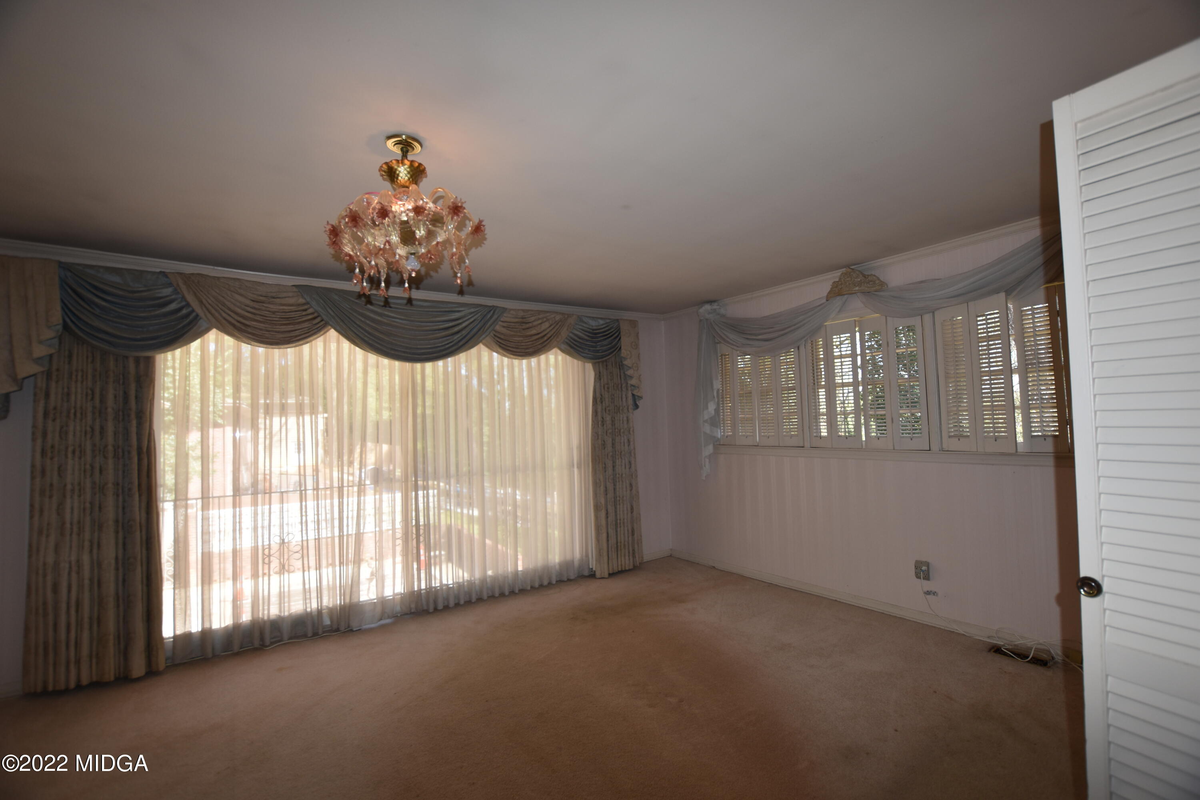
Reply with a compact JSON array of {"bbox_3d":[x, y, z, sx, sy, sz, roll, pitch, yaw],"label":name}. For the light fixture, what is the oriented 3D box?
[{"bbox_3d":[-0.700,-0.687,1.820,0.560,0.530,0.560,-2,-2,0],"label":"light fixture"}]

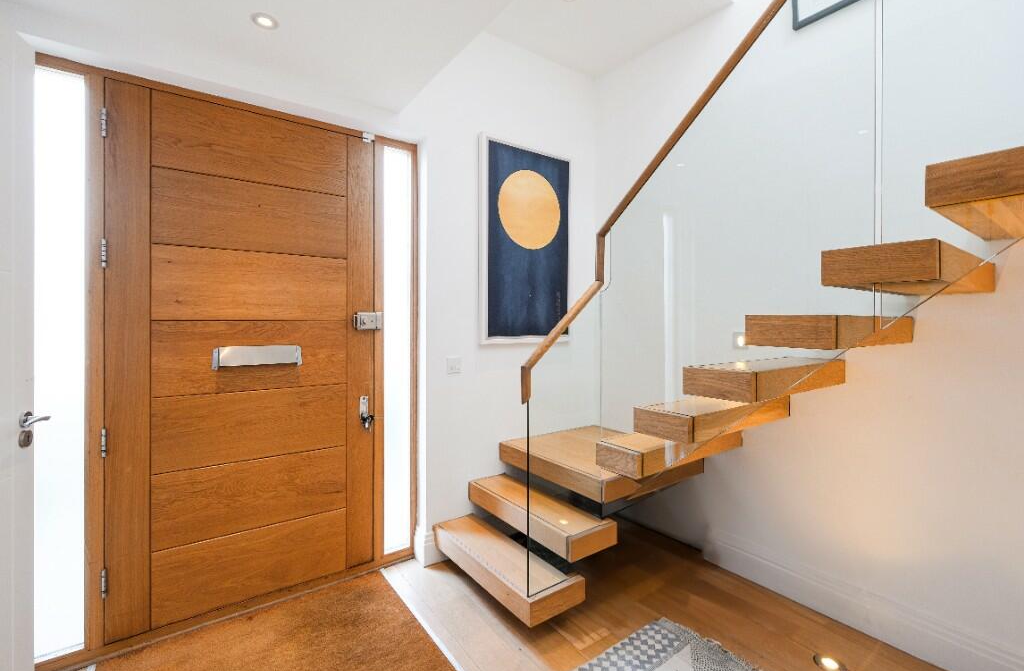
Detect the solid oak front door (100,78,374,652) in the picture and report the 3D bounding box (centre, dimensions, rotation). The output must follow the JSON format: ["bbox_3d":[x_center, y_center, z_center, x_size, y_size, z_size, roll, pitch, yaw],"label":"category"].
[{"bbox_3d":[-1.176,0.094,1.987,1.044,2.212,0.053,-1,0,-35],"label":"solid oak front door"}]

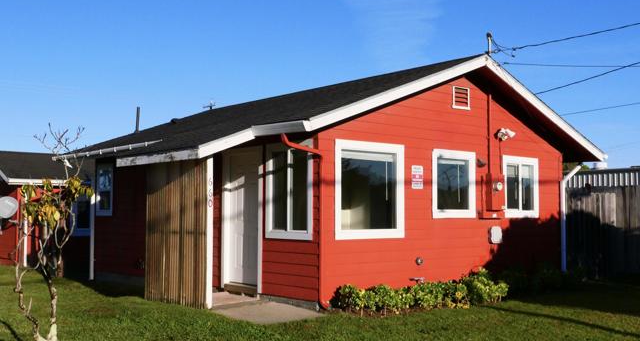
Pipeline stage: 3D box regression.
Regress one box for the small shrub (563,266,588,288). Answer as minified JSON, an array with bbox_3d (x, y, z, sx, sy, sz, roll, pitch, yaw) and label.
[{"bbox_3d":[4.745,1.976,13.261,0.440,0.420,0.420,3,-4,-40],"label":"small shrub"}]

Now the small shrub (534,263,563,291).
[{"bbox_3d":[4.070,1.906,12.692,0.490,0.490,0.450,3,-4,-40],"label":"small shrub"}]

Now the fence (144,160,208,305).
[{"bbox_3d":[-2.159,0.928,10.582,0.090,2.090,1.850,3,-4,-40],"label":"fence"}]

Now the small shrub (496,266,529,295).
[{"bbox_3d":[3.247,1.848,11.996,0.530,0.500,0.480,3,-4,-40],"label":"small shrub"}]

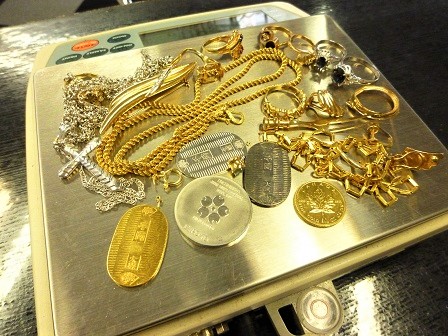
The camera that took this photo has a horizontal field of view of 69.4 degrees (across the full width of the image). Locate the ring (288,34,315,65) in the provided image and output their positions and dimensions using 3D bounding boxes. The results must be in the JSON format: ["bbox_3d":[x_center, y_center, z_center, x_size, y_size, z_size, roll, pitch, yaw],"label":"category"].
[{"bbox_3d":[0.043,-0.065,0.176,0.017,0.006,0.023,4,58,-1],"label":"ring"}]

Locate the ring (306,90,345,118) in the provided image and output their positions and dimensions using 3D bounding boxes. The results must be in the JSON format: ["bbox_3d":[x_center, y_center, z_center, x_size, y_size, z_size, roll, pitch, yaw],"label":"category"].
[{"bbox_3d":[0.048,-0.030,0.154,0.014,0.009,0.018,-30,65,-19],"label":"ring"}]

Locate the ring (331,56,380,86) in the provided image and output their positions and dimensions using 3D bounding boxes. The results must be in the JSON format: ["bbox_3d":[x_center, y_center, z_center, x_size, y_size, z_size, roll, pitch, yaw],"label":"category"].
[{"bbox_3d":[0.069,-0.050,0.167,0.026,0.008,0.021,-14,59,-23],"label":"ring"}]

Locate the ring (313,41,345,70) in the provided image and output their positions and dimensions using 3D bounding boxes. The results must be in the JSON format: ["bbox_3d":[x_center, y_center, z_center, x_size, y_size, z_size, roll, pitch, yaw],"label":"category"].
[{"bbox_3d":[0.056,-0.061,0.175,0.018,0.006,0.022,29,59,14],"label":"ring"}]

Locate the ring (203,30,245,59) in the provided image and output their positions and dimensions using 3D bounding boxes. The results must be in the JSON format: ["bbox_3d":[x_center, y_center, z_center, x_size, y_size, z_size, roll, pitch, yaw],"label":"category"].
[{"bbox_3d":[0.000,-0.065,0.170,0.021,0.011,0.018,-21,54,-7],"label":"ring"}]

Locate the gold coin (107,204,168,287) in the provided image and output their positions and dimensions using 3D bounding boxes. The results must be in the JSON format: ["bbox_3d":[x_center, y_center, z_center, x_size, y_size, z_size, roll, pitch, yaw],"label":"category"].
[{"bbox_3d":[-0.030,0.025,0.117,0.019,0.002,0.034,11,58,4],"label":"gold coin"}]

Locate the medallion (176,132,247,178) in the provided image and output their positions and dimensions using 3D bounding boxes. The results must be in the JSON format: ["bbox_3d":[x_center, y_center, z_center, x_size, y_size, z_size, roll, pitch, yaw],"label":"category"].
[{"bbox_3d":[-0.005,-0.005,0.140,0.031,0.002,0.021,-18,62,-14],"label":"medallion"}]

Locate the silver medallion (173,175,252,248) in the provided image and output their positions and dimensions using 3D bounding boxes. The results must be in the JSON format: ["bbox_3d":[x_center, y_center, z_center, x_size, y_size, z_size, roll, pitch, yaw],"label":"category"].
[{"bbox_3d":[-0.004,0.017,0.123,0.029,0.003,0.029,2,58,-3],"label":"silver medallion"}]

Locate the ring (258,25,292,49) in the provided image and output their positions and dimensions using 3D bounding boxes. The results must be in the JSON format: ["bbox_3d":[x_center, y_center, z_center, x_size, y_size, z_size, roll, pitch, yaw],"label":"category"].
[{"bbox_3d":[0.028,-0.072,0.179,0.020,0.007,0.018,-36,67,-25],"label":"ring"}]

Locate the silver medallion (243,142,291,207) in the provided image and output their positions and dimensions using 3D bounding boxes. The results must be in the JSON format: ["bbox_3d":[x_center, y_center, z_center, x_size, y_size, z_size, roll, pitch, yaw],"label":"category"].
[{"bbox_3d":[0.018,0.002,0.137,0.020,0.002,0.031,2,59,-2],"label":"silver medallion"}]

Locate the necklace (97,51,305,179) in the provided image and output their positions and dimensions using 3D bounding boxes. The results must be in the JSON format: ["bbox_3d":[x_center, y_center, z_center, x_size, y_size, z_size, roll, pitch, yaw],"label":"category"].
[{"bbox_3d":[-0.006,-0.030,0.150,0.112,0.007,0.036,-32,65,-21],"label":"necklace"}]

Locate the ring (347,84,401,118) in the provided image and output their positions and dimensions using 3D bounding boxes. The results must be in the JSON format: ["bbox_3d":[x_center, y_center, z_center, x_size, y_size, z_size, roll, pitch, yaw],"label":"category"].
[{"bbox_3d":[0.074,-0.032,0.159,0.021,0.005,0.020,3,56,-5],"label":"ring"}]

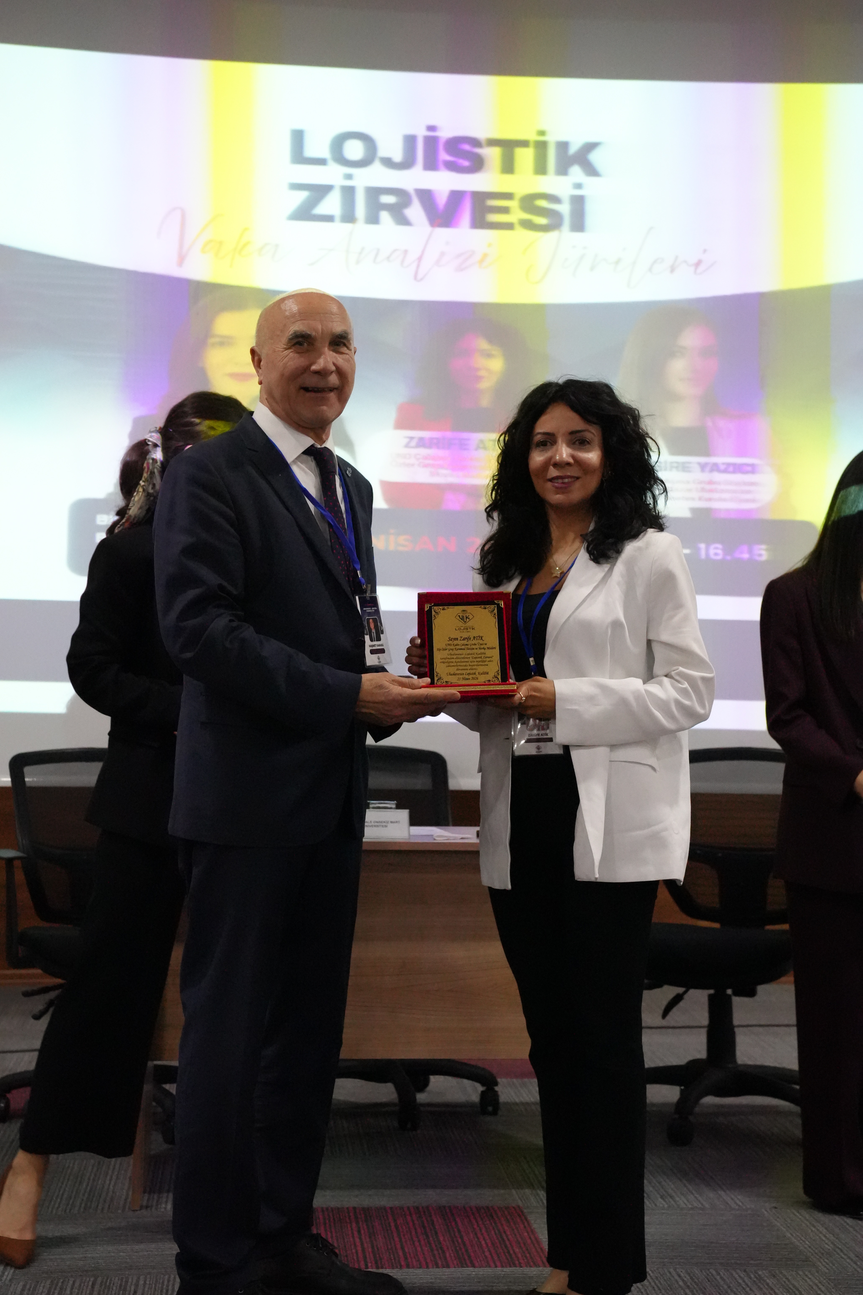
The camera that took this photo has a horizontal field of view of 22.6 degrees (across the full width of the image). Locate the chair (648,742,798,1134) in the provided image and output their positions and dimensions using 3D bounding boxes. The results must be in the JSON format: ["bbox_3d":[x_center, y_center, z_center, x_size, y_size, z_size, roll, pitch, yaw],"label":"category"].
[{"bbox_3d":[0.728,0.719,5.352,0.620,0.935,0.620,0,-1,20],"label":"chair"}]

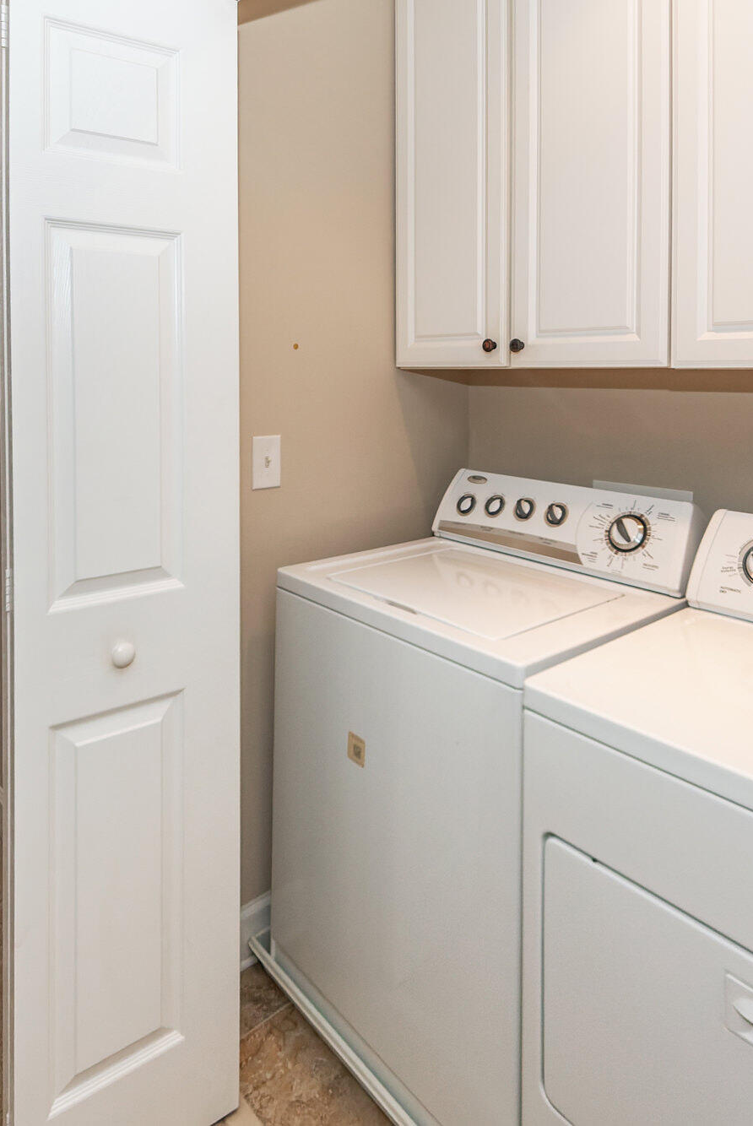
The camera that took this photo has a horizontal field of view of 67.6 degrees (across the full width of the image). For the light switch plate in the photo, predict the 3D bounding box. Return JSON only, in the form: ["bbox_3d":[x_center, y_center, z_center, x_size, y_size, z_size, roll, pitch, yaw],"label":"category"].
[{"bbox_3d":[-0.259,-0.238,1.335,0.077,0.121,0.016,-7,10,-40],"label":"light switch plate"}]

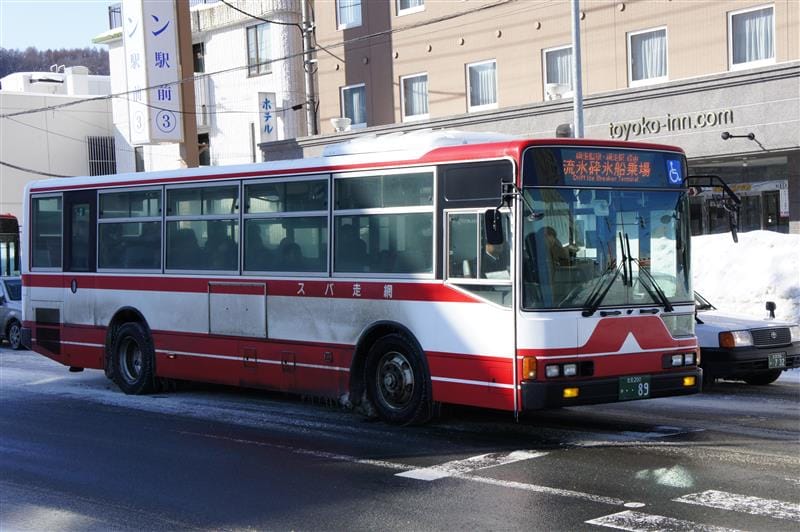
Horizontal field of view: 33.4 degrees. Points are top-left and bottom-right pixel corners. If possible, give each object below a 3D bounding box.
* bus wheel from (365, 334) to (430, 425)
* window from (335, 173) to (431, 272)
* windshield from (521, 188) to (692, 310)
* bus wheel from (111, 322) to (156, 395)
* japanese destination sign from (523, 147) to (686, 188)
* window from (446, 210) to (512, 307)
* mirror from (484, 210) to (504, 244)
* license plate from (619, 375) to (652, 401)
[{"bbox_3d":[0.038,1.045,12.261,0.280,0.840,0.840,0,1,-42],"label":"bus wheel"},{"bbox_3d":[-0.158,-0.383,12.271,0.050,0.980,1.420,0,1,-42],"label":"window"},{"bbox_3d":[1.921,-0.162,11.650,2.140,1.030,0.220,0,-2,-42],"label":"windshield"},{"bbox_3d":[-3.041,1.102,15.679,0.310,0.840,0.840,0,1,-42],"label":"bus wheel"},{"bbox_3d":[1.901,-0.842,11.666,2.060,0.350,0.160,0,-2,-42],"label":"japanese destination sign"},{"bbox_3d":[0.677,-0.074,11.355,0.050,0.840,0.800,0,1,-42],"label":"window"},{"bbox_3d":[0.775,-0.325,10.918,0.190,0.290,0.090,0,1,-42],"label":"mirror"},{"bbox_3d":[2.048,1.057,11.574,0.440,0.220,0.030,0,1,-42],"label":"license plate"}]

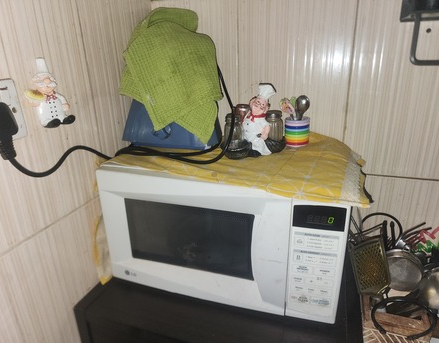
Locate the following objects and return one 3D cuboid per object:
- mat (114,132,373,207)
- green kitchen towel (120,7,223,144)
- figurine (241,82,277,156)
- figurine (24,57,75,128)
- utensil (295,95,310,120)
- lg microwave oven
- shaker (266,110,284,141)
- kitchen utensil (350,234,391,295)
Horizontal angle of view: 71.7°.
[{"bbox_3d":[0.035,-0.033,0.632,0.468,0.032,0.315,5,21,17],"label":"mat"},{"bbox_3d":[-0.083,-0.197,0.647,0.215,0.242,0.140,3,21,13],"label":"green kitchen towel"},{"bbox_3d":[0.082,-0.108,0.610,0.066,0.137,0.056,1,20,6],"label":"figurine"},{"bbox_3d":[-0.264,-0.123,0.479,0.035,0.103,0.079,8,22,23],"label":"figurine"},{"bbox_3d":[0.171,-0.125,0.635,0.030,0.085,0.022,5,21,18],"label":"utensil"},{"bbox_3d":[0.031,0.084,0.699,0.455,0.258,0.315,5,21,17],"label":"lg microwave oven"},{"bbox_3d":[0.113,-0.090,0.630,0.037,0.078,0.037,1,20,7],"label":"shaker"},{"bbox_3d":[0.296,0.186,0.600,0.062,0.112,0.022,-18,-4,10],"label":"kitchen utensil"}]

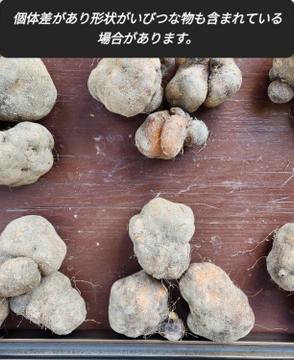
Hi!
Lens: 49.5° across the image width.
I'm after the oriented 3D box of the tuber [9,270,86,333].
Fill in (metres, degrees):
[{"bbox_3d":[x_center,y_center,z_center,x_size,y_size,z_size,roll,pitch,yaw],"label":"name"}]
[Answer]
[{"bbox_3d":[-0.133,0.167,0.446,0.110,0.065,0.069,30,91,-1],"label":"tuber"}]

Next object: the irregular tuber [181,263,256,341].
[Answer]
[{"bbox_3d":[0.092,0.171,0.448,0.086,0.085,0.118,-30,90,0],"label":"irregular tuber"}]

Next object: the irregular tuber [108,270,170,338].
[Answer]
[{"bbox_3d":[-0.011,0.170,0.442,0.082,0.072,0.083,-15,91,0],"label":"irregular tuber"}]

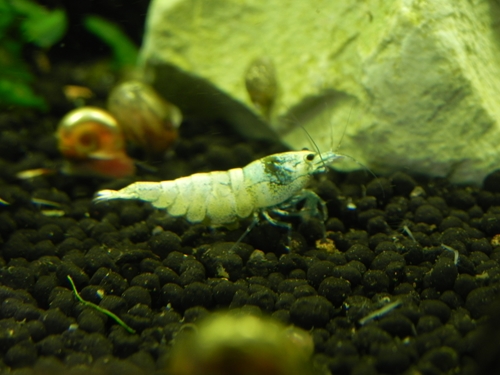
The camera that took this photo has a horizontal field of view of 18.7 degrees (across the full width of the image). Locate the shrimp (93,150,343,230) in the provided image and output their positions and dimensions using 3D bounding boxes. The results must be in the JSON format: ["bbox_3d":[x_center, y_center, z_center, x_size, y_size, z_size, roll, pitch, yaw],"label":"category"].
[{"bbox_3d":[-0.003,0.000,0.160,0.026,0.007,0.005,-7,18,-8],"label":"shrimp"}]

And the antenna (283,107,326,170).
[{"bbox_3d":[0.006,-0.005,0.160,0.004,0.006,0.002,-3,17,-9],"label":"antenna"}]

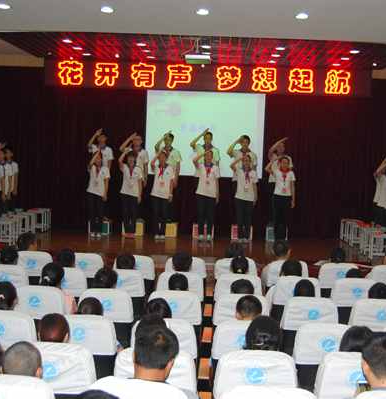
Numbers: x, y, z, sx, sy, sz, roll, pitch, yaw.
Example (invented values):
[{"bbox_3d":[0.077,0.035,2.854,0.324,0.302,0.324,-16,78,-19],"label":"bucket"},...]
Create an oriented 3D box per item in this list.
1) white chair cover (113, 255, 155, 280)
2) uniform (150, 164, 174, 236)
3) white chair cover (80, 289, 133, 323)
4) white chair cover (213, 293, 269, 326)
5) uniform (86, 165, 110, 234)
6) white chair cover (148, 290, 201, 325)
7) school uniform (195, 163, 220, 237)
[{"bbox_3d":[-0.636,0.739,8.149,0.430,0.275,0.150,2,3,2],"label":"white chair cover"},{"bbox_3d":[-0.542,0.017,12.900,0.390,1.230,0.270,2,3,1],"label":"uniform"},{"bbox_3d":[-0.712,0.873,6.170,0.430,0.275,0.150,2,3,2],"label":"white chair cover"},{"bbox_3d":[0.403,0.909,6.220,0.450,0.280,0.150,2,3,1],"label":"white chair cover"},{"bbox_3d":[-1.631,0.000,12.800,0.390,1.200,0.270,2,3,1],"label":"uniform"},{"bbox_3d":[-0.152,0.886,6.150,0.430,0.275,0.150,2,3,2],"label":"white chair cover"},{"bbox_3d":[0.252,0.000,13.000,0.390,1.260,0.270,2,3,1],"label":"school uniform"}]

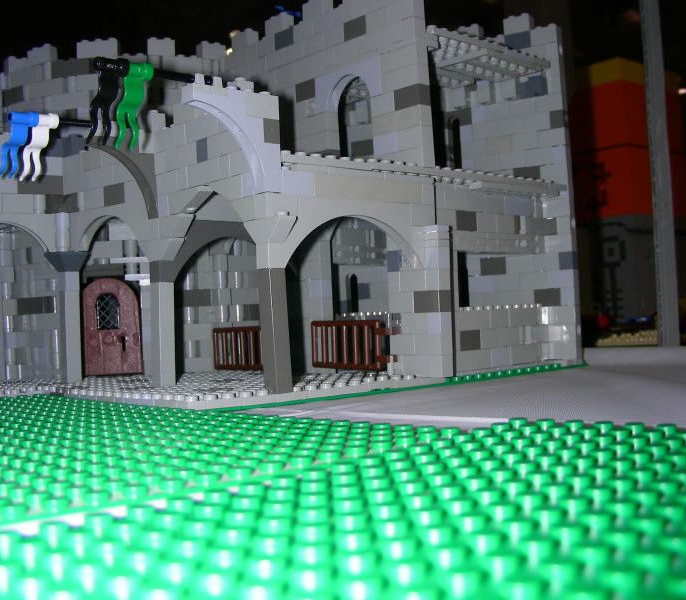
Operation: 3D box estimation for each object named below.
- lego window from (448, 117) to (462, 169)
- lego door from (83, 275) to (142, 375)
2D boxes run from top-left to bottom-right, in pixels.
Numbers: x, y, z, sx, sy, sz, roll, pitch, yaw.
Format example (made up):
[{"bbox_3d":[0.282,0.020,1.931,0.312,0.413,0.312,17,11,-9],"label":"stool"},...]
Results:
[{"bbox_3d":[0.070,-0.095,0.534,0.006,0.034,0.009,-1,-2,-43],"label":"lego window"},{"bbox_3d":[-0.129,0.015,0.488,0.033,0.054,0.004,-3,-1,0],"label":"lego door"}]

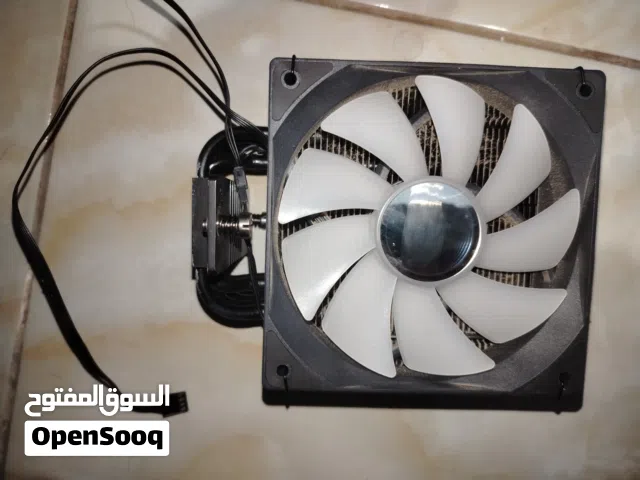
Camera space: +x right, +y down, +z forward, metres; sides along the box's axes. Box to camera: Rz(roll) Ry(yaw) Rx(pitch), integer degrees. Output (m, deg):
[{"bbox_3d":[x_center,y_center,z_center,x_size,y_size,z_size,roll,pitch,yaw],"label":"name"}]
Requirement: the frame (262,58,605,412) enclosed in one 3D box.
[{"bbox_3d":[0.041,-0.001,0.174,0.121,0.027,0.123,2,94,-1],"label":"frame"}]

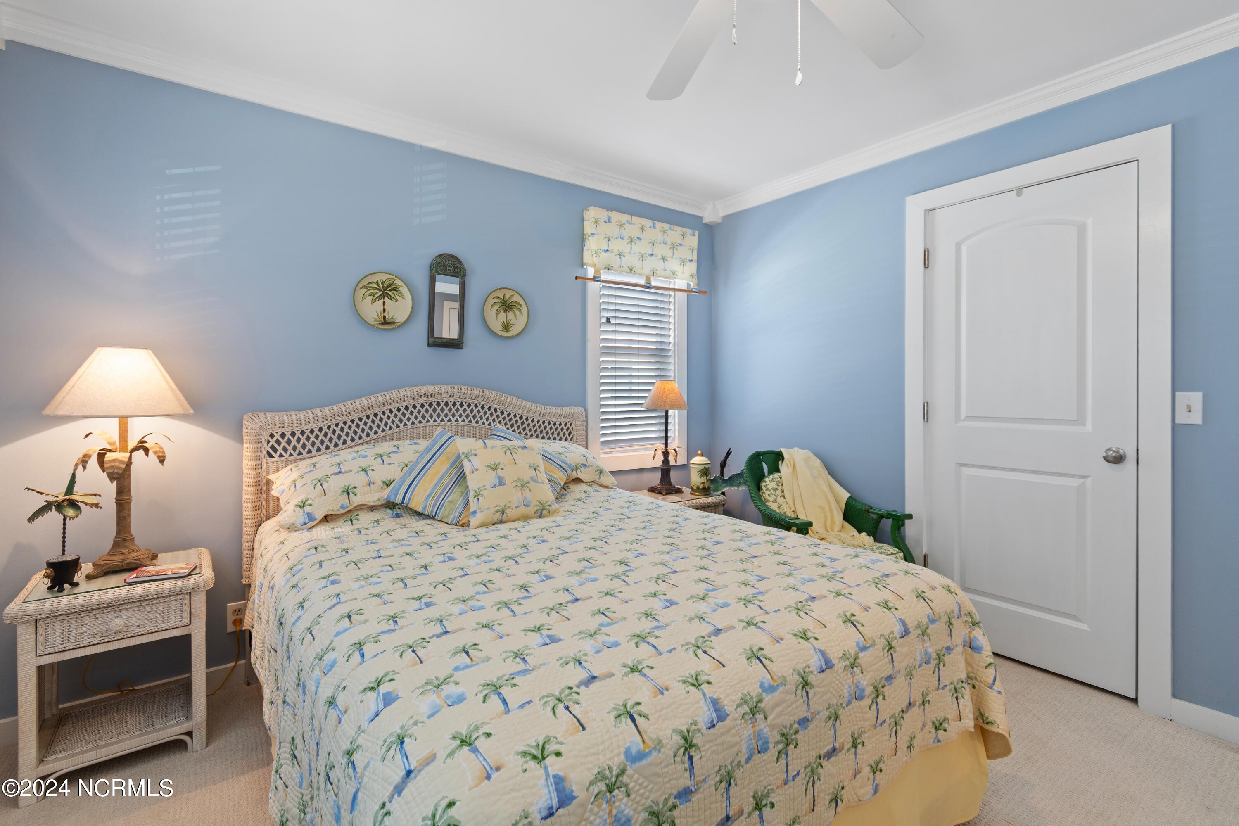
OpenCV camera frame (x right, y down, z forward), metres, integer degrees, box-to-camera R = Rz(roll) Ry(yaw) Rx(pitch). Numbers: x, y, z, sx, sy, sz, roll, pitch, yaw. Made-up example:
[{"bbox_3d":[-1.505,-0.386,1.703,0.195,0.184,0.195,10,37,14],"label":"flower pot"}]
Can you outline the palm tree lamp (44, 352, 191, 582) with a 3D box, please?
[{"bbox_3d":[-1.645,0.156,1.712,0.360,0.730,0.360,-1,2,-35],"label":"palm tree lamp"}]

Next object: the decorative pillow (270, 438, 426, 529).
[{"bbox_3d":[-0.992,0.266,2.079,0.690,0.420,0.180,-1,-37,-35],"label":"decorative pillow"}]

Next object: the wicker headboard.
[{"bbox_3d":[-0.859,0.265,2.542,1.624,0.792,0.076,-1,2,-36],"label":"wicker headboard"}]

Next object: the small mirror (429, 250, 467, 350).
[{"bbox_3d":[-0.865,-0.562,2.582,0.183,0.462,0.030,-1,2,-36],"label":"small mirror"}]

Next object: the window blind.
[{"bbox_3d":[0.119,-0.345,3.203,0.580,1.170,0.055,-1,2,-35],"label":"window blind"}]

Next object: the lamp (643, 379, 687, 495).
[{"bbox_3d":[0.286,0.147,3.192,0.274,0.690,0.274,-1,1,0],"label":"lamp"}]

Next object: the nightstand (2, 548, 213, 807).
[{"bbox_3d":[-1.689,0.848,1.769,0.469,0.565,0.406,-1,2,-36],"label":"nightstand"}]

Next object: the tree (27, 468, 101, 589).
[{"bbox_3d":[-1.766,0.374,1.644,0.193,0.365,0.183,-1,2,-36],"label":"tree"}]

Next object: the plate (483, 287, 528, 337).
[{"bbox_3d":[-0.603,-0.536,2.763,0.261,0.266,0.028,-1,2,-36],"label":"plate"}]

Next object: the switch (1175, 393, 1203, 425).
[{"bbox_3d":[2.043,-0.017,1.851,0.012,0.115,0.071,-1,2,-40],"label":"switch"}]

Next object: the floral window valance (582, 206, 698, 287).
[{"bbox_3d":[0.147,-0.977,3.137,0.810,0.370,0.100,-1,2,-35],"label":"floral window valance"}]

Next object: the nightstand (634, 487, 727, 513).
[{"bbox_3d":[0.307,0.783,3.150,0.477,0.573,0.411,-1,2,-36],"label":"nightstand"}]

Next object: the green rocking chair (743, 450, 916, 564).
[{"bbox_3d":[0.982,0.633,2.640,0.650,0.840,0.770,-1,2,-21],"label":"green rocking chair"}]

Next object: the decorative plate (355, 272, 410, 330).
[{"bbox_3d":[-1.103,-0.526,2.418,0.261,0.264,0.028,-1,2,-36],"label":"decorative plate"}]

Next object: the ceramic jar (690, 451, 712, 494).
[{"bbox_3d":[0.462,0.336,2.930,0.118,0.250,0.118,0,1,0],"label":"ceramic jar"}]

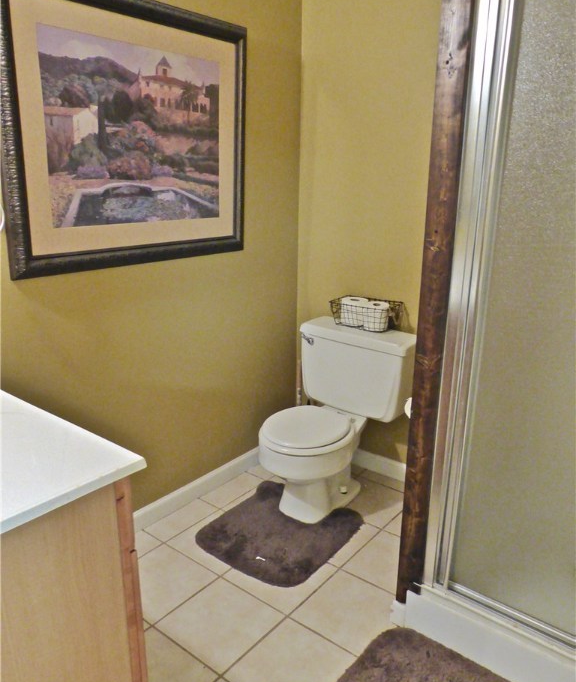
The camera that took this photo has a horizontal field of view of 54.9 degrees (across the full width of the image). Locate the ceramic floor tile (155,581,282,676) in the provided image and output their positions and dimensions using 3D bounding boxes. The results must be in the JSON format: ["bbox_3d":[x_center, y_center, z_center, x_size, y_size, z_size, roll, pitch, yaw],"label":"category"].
[{"bbox_3d":[-0.215,0.913,1.798,0.302,0.010,0.302,13,20,37],"label":"ceramic floor tile"}]

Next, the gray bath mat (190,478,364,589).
[{"bbox_3d":[-0.031,0.766,2.257,0.530,0.020,0.597,11,19,33],"label":"gray bath mat"}]

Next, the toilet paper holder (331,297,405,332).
[{"bbox_3d":[0.354,-0.121,2.512,0.285,0.115,0.180,10,19,31],"label":"toilet paper holder"}]

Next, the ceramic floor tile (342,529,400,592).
[{"bbox_3d":[0.407,0.838,2.072,0.302,0.010,0.302,13,20,37],"label":"ceramic floor tile"}]

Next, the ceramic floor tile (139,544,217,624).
[{"bbox_3d":[-0.454,0.858,1.982,0.302,0.010,0.302,13,20,37],"label":"ceramic floor tile"}]

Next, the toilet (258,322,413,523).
[{"bbox_3d":[0.157,0.353,2.404,0.530,0.735,0.707,13,20,37],"label":"toilet"}]

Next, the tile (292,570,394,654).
[{"bbox_3d":[0.215,0.902,1.843,0.302,0.010,0.302,13,20,37],"label":"tile"}]

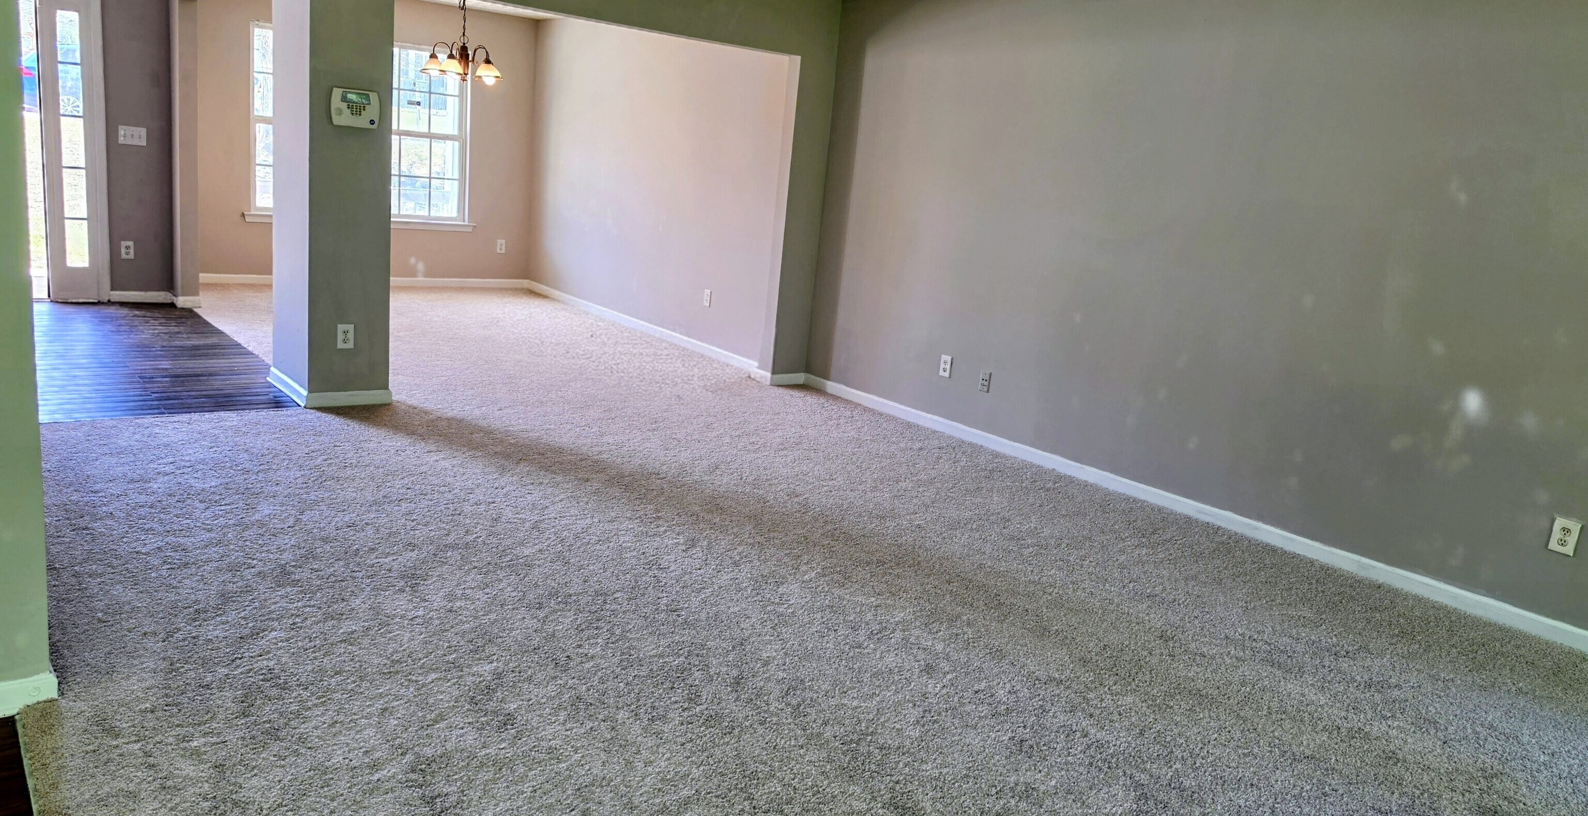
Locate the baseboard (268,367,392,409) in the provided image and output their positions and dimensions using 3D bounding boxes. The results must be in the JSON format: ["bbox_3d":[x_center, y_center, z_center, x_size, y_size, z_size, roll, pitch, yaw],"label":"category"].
[{"bbox_3d":[-2.471,-0.125,5.614,0.419,0.075,0.715,-4,16,-38],"label":"baseboard"}]

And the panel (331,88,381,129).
[{"bbox_3d":[-2.087,-1.427,5.025,0.218,0.166,0.035,-4,16,-38],"label":"panel"}]

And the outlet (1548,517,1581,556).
[{"bbox_3d":[2.781,0.466,3.805,0.009,0.116,0.073,-4,16,-38],"label":"outlet"}]

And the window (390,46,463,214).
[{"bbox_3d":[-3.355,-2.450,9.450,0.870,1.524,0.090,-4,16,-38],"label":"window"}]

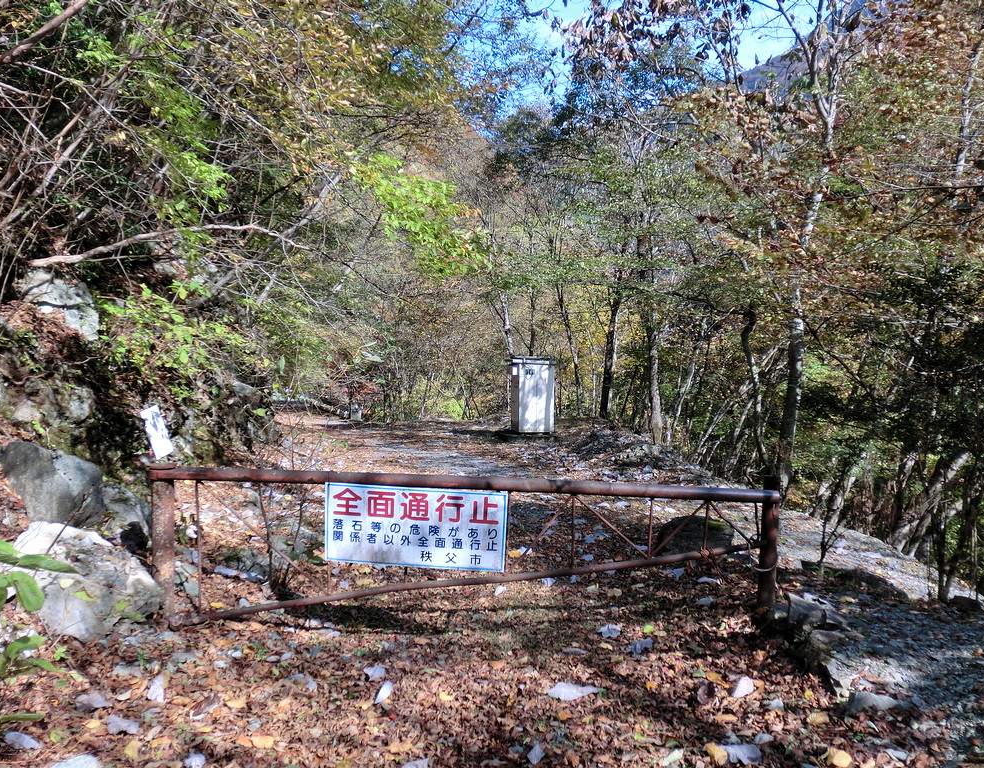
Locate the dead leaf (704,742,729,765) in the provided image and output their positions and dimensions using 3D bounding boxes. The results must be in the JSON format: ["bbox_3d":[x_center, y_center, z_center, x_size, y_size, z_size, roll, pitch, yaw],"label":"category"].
[{"bbox_3d":[0.922,1.521,3.400,0.075,0.050,0.100,-1,3,-27],"label":"dead leaf"}]

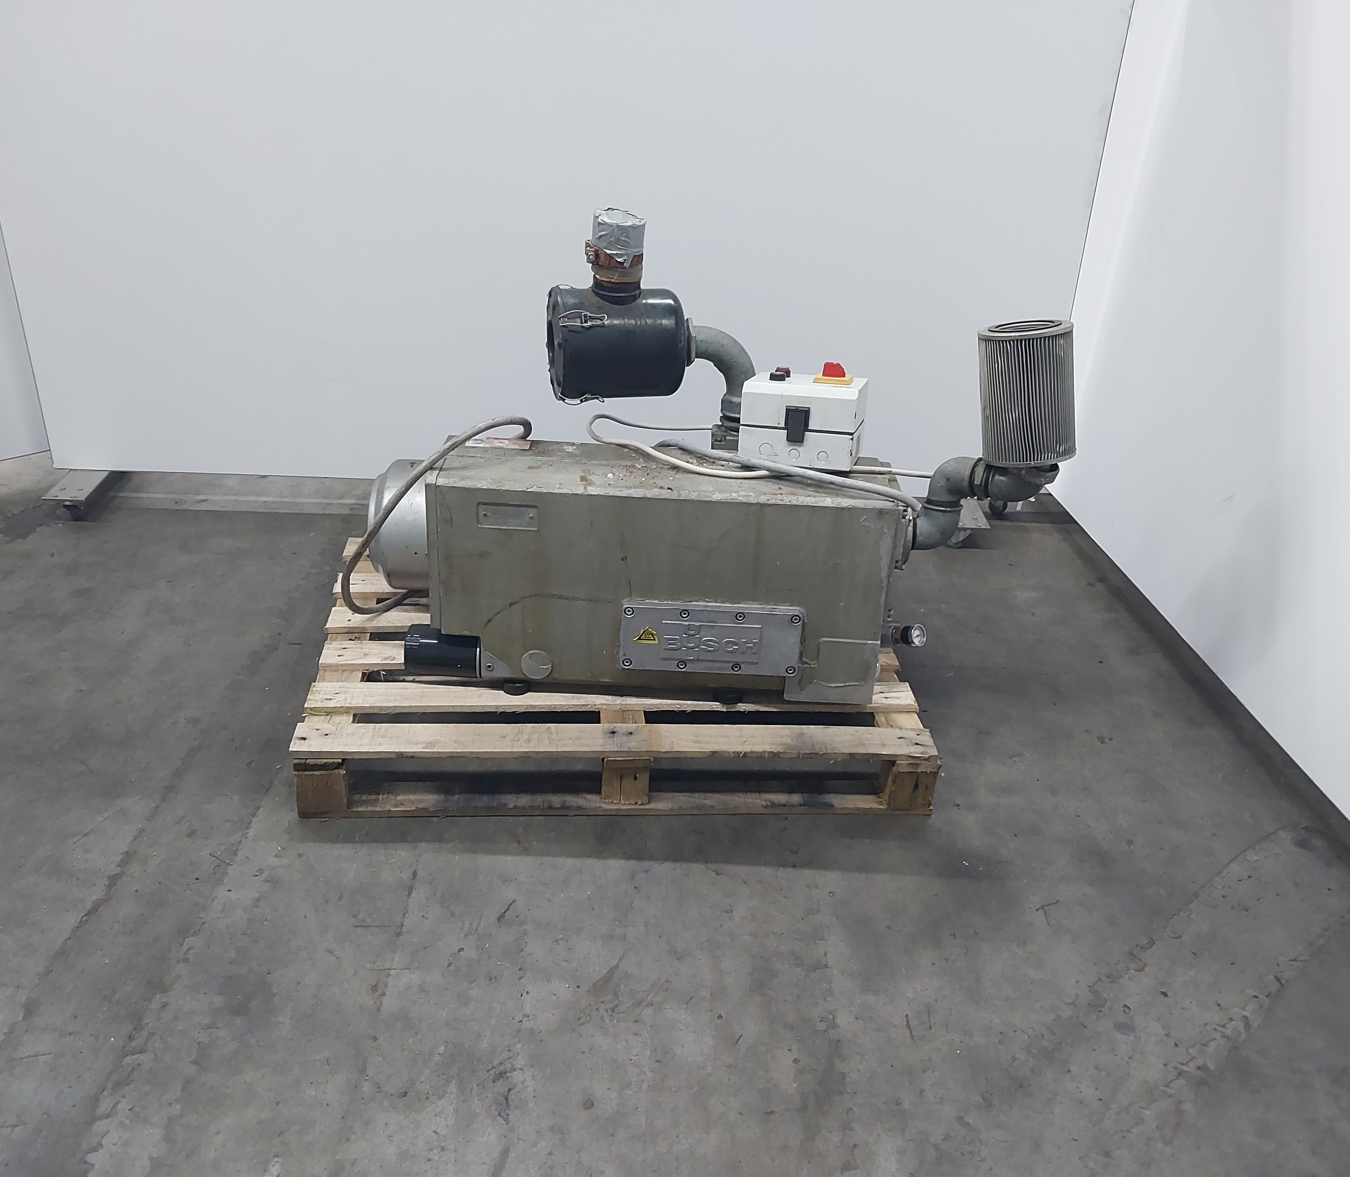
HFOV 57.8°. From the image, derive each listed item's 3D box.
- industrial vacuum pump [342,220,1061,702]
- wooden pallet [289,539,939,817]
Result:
[{"bbox_3d":[0.055,-0.264,2.376,1.370,0.885,0.450,4,30,-3],"label":"industrial vacuum pump"},{"bbox_3d":[-0.134,0.163,2.640,1.200,0.146,0.814,1,30,-7],"label":"wooden pallet"}]

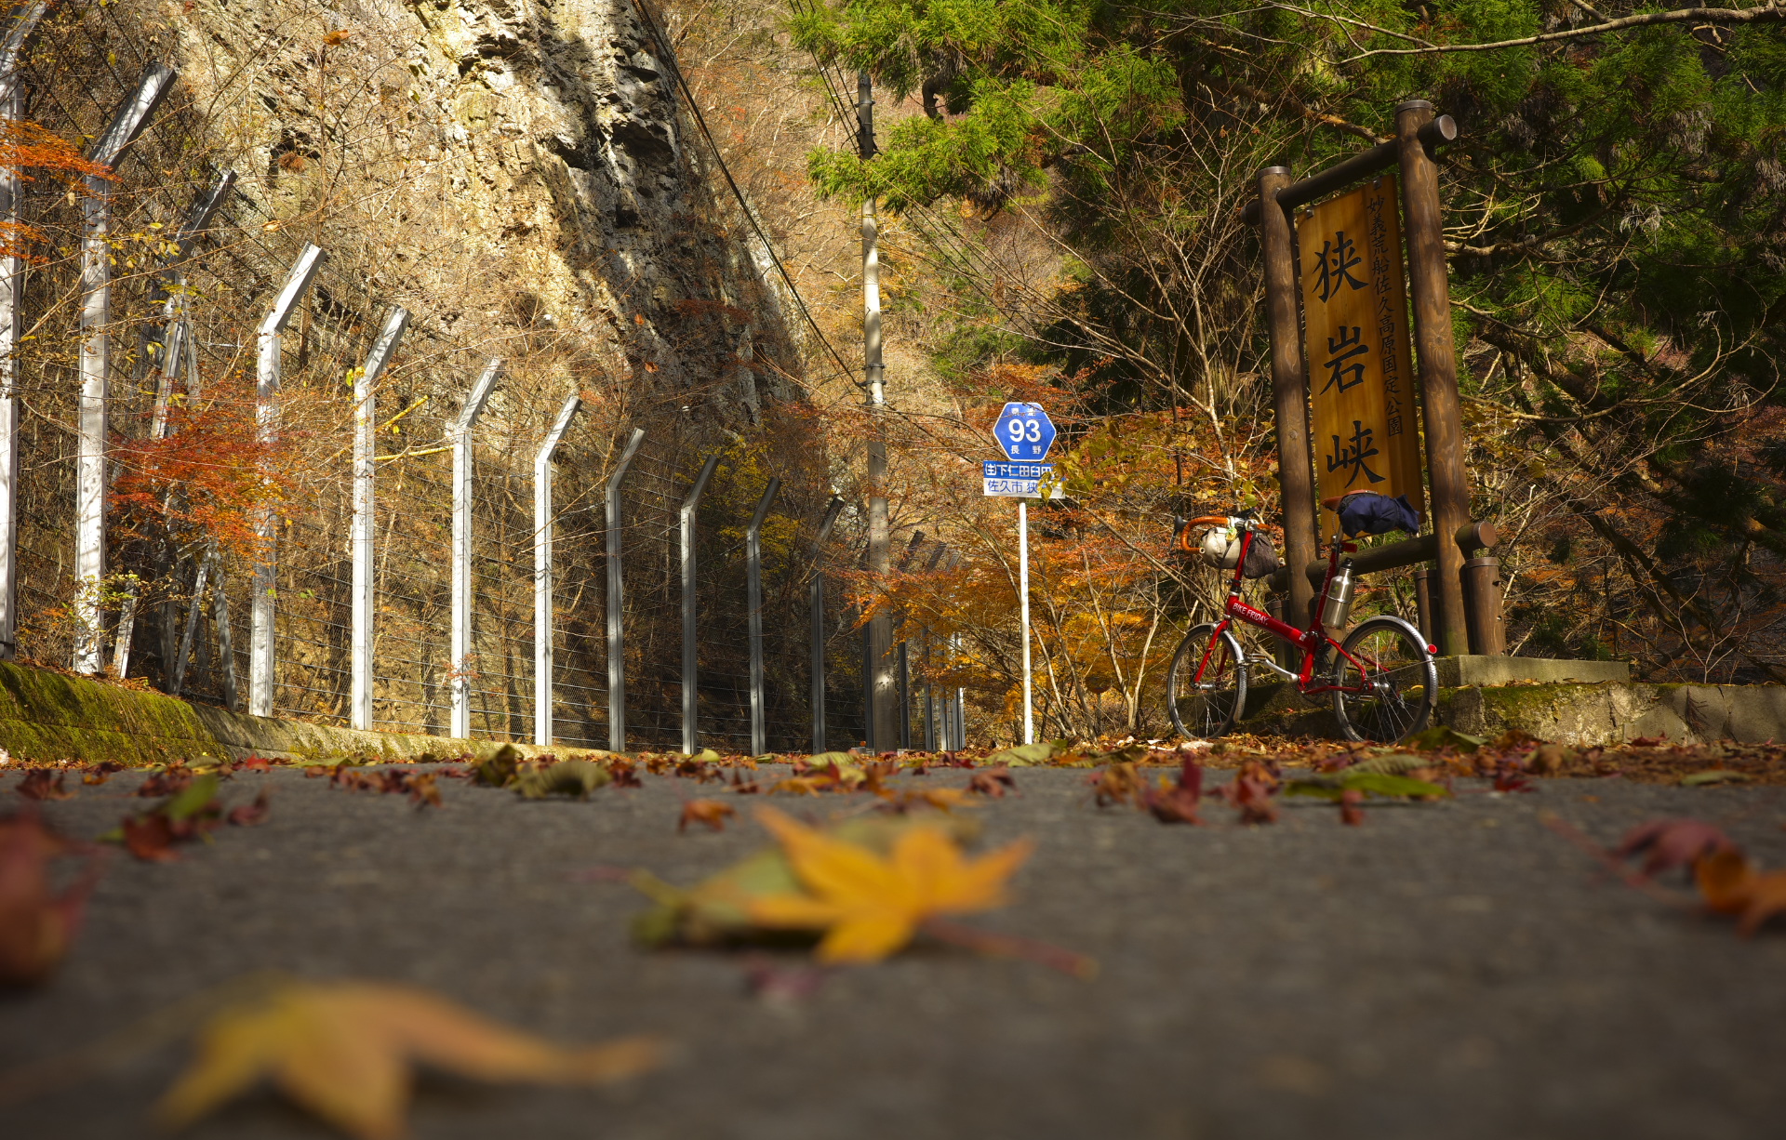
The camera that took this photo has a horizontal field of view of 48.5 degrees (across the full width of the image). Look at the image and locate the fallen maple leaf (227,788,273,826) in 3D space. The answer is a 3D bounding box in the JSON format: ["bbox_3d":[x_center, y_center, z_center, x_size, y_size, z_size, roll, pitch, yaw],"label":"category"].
[{"bbox_3d":[-0.566,0.209,1.744,0.039,0.030,0.036,-2,-8,0],"label":"fallen maple leaf"}]

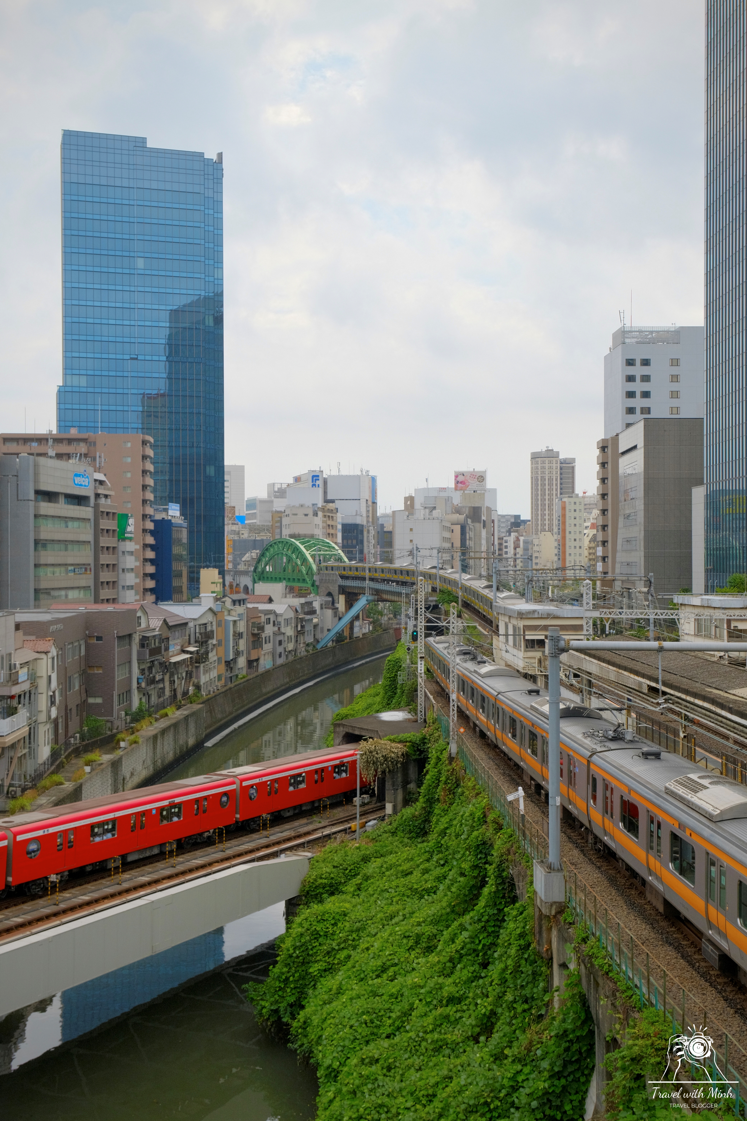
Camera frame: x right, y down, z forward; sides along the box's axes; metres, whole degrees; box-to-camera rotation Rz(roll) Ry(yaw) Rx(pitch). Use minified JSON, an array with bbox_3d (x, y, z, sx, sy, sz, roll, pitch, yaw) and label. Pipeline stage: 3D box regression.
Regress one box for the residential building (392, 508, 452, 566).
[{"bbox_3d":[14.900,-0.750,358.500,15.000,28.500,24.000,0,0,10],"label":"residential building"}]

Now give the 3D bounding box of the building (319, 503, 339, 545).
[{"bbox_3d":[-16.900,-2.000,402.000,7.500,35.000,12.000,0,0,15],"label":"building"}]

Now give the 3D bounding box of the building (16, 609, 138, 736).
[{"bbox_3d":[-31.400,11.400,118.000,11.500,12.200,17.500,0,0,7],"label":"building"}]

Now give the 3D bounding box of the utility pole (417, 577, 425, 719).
[{"bbox_3d":[3.558,6.611,88.000,0.520,10.878,0.520,0,0,3],"label":"utility pole"}]

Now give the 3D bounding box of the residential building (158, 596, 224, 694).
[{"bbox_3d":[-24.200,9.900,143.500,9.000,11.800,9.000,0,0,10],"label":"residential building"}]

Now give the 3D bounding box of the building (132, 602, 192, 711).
[{"bbox_3d":[-26.900,11.500,139.500,6.800,12.200,14.500,0,0,12],"label":"building"}]

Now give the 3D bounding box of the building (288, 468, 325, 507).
[{"bbox_3d":[-26.000,-9.650,453.000,12.500,48.300,18.000,0,0,-13],"label":"building"}]

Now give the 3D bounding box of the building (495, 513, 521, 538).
[{"bbox_3d":[80.699,-6.427,717.000,15.000,42.853,14.000,0,0,0],"label":"building"}]

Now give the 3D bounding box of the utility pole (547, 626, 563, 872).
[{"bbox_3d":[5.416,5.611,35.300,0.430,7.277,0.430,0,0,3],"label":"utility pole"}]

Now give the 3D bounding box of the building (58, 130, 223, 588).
[{"bbox_3d":[-60.000,-44.000,300.000,39.000,116.000,30.000,0,0,-16],"label":"building"}]

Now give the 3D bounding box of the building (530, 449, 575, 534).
[{"bbox_3d":[113.500,-26.500,752.000,27.000,85.000,28.000,0,0,7],"label":"building"}]

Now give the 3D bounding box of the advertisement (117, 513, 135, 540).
[{"bbox_3d":[-43.600,-6.000,208.000,1.800,4.600,3.700,0,0,32],"label":"advertisement"}]

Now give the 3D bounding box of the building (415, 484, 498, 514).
[{"bbox_3d":[34.000,-7.000,485.000,27.000,45.000,19.000,0,0,-22],"label":"building"}]

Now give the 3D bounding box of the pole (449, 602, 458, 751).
[{"bbox_3d":[4.540,6.500,67.000,0.430,8.600,0.430,0,0,-3],"label":"pole"}]

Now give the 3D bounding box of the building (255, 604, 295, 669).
[{"bbox_3d":[-18.000,12.400,198.000,7.300,9.900,15.000,0,0,10],"label":"building"}]

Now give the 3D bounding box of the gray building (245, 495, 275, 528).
[{"bbox_3d":[-43.300,-4.000,446.000,7.000,39.000,17.000,0,0,-20],"label":"gray building"}]

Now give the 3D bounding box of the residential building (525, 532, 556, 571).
[{"bbox_3d":[81.890,0.328,576.000,12.500,29.345,14.000,0,0,0],"label":"residential building"}]

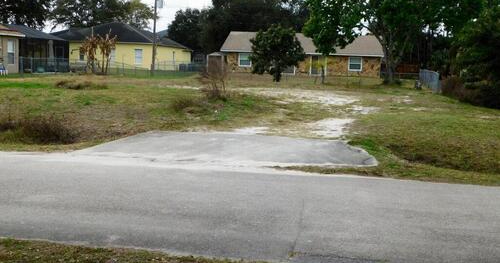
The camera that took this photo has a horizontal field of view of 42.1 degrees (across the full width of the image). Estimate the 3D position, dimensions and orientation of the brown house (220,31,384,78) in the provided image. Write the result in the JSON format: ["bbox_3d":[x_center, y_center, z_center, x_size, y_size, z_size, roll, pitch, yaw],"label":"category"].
[{"bbox_3d":[6.198,-8.411,71.195,16.900,4.700,9.800,3,6,11],"label":"brown house"}]

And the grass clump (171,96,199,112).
[{"bbox_3d":[-1.985,-0.818,19.700,0.850,0.480,0.750,2,6,0],"label":"grass clump"}]

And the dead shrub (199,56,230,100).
[{"bbox_3d":[-1.480,-2.315,27.913,1.350,1.850,1.250,2,6,0],"label":"dead shrub"}]

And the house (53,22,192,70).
[{"bbox_3d":[-13.301,-8.785,67.106,11.500,4.800,15.000,3,6,7],"label":"house"}]

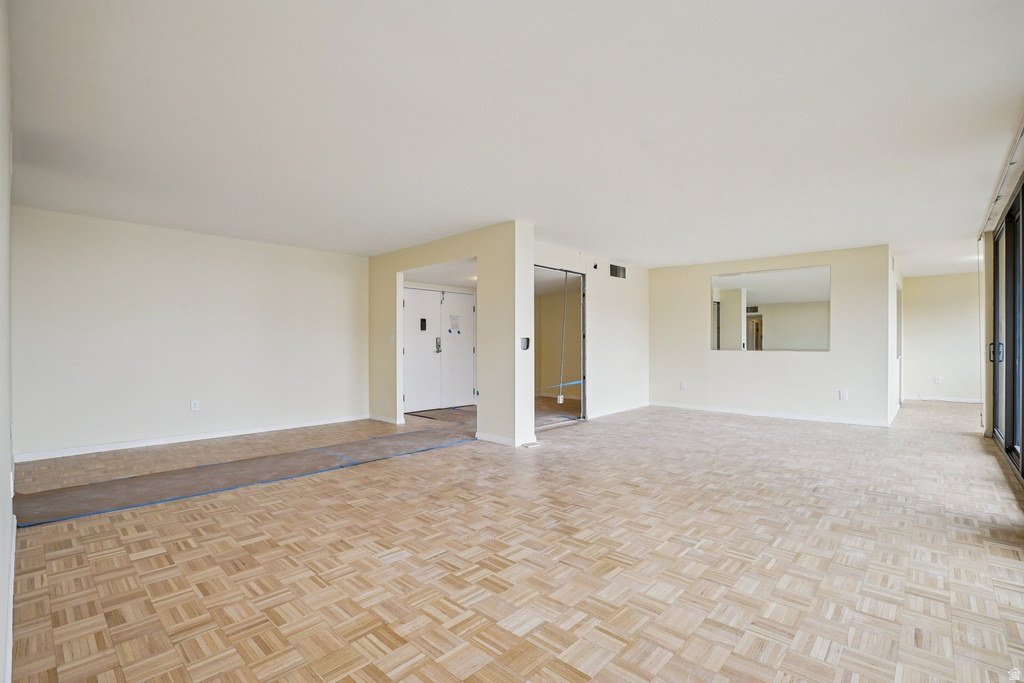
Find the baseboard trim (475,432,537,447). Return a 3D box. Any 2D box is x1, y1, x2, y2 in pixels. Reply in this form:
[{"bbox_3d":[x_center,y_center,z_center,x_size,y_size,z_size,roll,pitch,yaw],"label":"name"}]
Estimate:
[{"bbox_3d":[-0.060,1.117,5.334,0.620,0.087,0.370,0,0,44],"label":"baseboard trim"}]

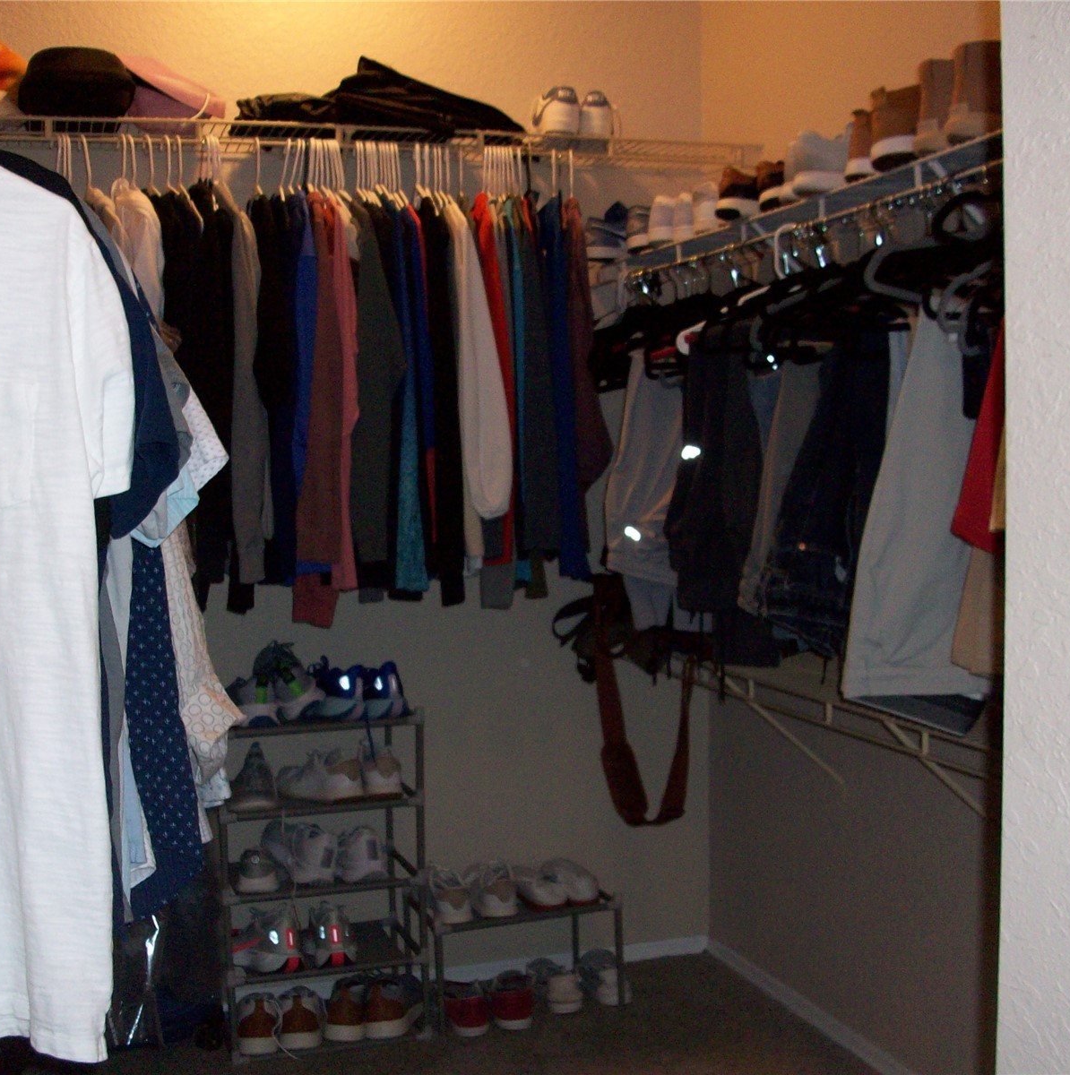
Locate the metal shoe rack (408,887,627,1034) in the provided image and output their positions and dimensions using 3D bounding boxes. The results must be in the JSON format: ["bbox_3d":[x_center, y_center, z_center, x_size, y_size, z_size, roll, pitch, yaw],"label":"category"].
[{"bbox_3d":[-0.052,0.988,3.419,0.467,0.266,0.286,-2,4,-18],"label":"metal shoe rack"}]

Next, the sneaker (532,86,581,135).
[{"bbox_3d":[0.039,-0.991,3.376,0.105,0.115,0.290,-2,4,-10],"label":"sneaker"}]

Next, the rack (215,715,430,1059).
[{"bbox_3d":[-0.502,0.760,3.220,0.458,0.750,0.286,-2,4,-19],"label":"rack"}]

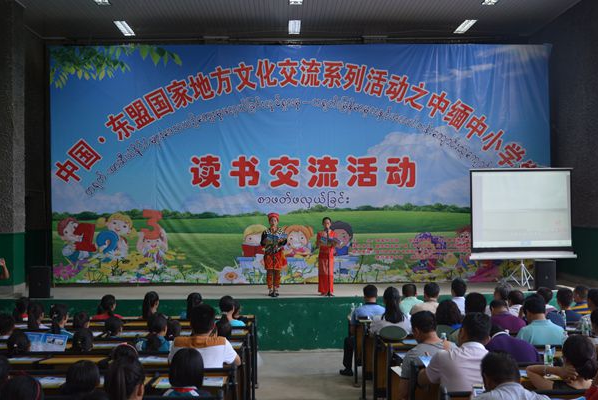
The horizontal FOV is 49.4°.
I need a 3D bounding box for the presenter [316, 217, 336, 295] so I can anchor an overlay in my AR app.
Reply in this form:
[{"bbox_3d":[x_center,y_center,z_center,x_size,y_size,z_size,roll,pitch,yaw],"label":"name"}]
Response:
[{"bbox_3d":[0.540,1.127,12.900,0.420,1.580,0.360,0,-1,0],"label":"presenter"}]

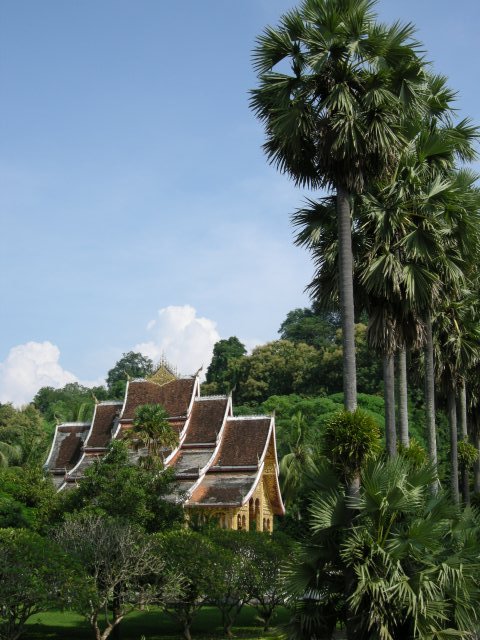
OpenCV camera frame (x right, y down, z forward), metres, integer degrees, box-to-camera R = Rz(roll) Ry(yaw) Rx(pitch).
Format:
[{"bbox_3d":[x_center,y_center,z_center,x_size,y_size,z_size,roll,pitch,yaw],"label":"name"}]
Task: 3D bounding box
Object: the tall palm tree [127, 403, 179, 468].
[{"bbox_3d":[-6.687,13.088,64.801,3.900,13.980,3.900,1,-15,0],"label":"tall palm tree"}]

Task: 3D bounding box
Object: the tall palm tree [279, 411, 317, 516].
[{"bbox_3d":[5.921,18.439,91.385,4.800,17.970,4.800,1,-15,0],"label":"tall palm tree"}]

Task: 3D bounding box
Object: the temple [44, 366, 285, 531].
[{"bbox_3d":[-7.137,10.625,79.970,21.400,13.200,16.400,-4,-16,18],"label":"temple"}]

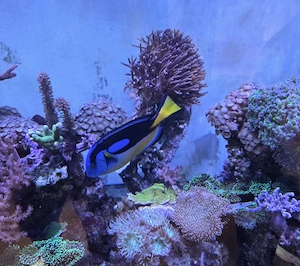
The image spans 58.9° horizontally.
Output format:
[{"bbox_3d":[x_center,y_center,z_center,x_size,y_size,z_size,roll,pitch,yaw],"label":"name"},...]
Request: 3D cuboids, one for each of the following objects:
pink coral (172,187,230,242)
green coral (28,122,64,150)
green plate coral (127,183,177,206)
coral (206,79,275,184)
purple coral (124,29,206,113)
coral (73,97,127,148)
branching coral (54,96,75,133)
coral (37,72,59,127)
[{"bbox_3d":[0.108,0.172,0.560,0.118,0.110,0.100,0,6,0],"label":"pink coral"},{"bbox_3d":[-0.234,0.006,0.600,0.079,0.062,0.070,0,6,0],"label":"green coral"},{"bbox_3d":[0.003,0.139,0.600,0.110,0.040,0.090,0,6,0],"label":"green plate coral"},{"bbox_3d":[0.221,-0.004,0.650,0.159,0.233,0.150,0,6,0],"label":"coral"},{"bbox_3d":[0.040,-0.159,0.680,0.205,0.210,0.170,0,5,0],"label":"purple coral"},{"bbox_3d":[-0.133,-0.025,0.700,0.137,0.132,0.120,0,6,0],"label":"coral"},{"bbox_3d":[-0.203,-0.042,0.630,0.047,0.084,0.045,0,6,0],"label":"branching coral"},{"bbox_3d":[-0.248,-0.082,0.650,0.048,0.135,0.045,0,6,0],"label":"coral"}]

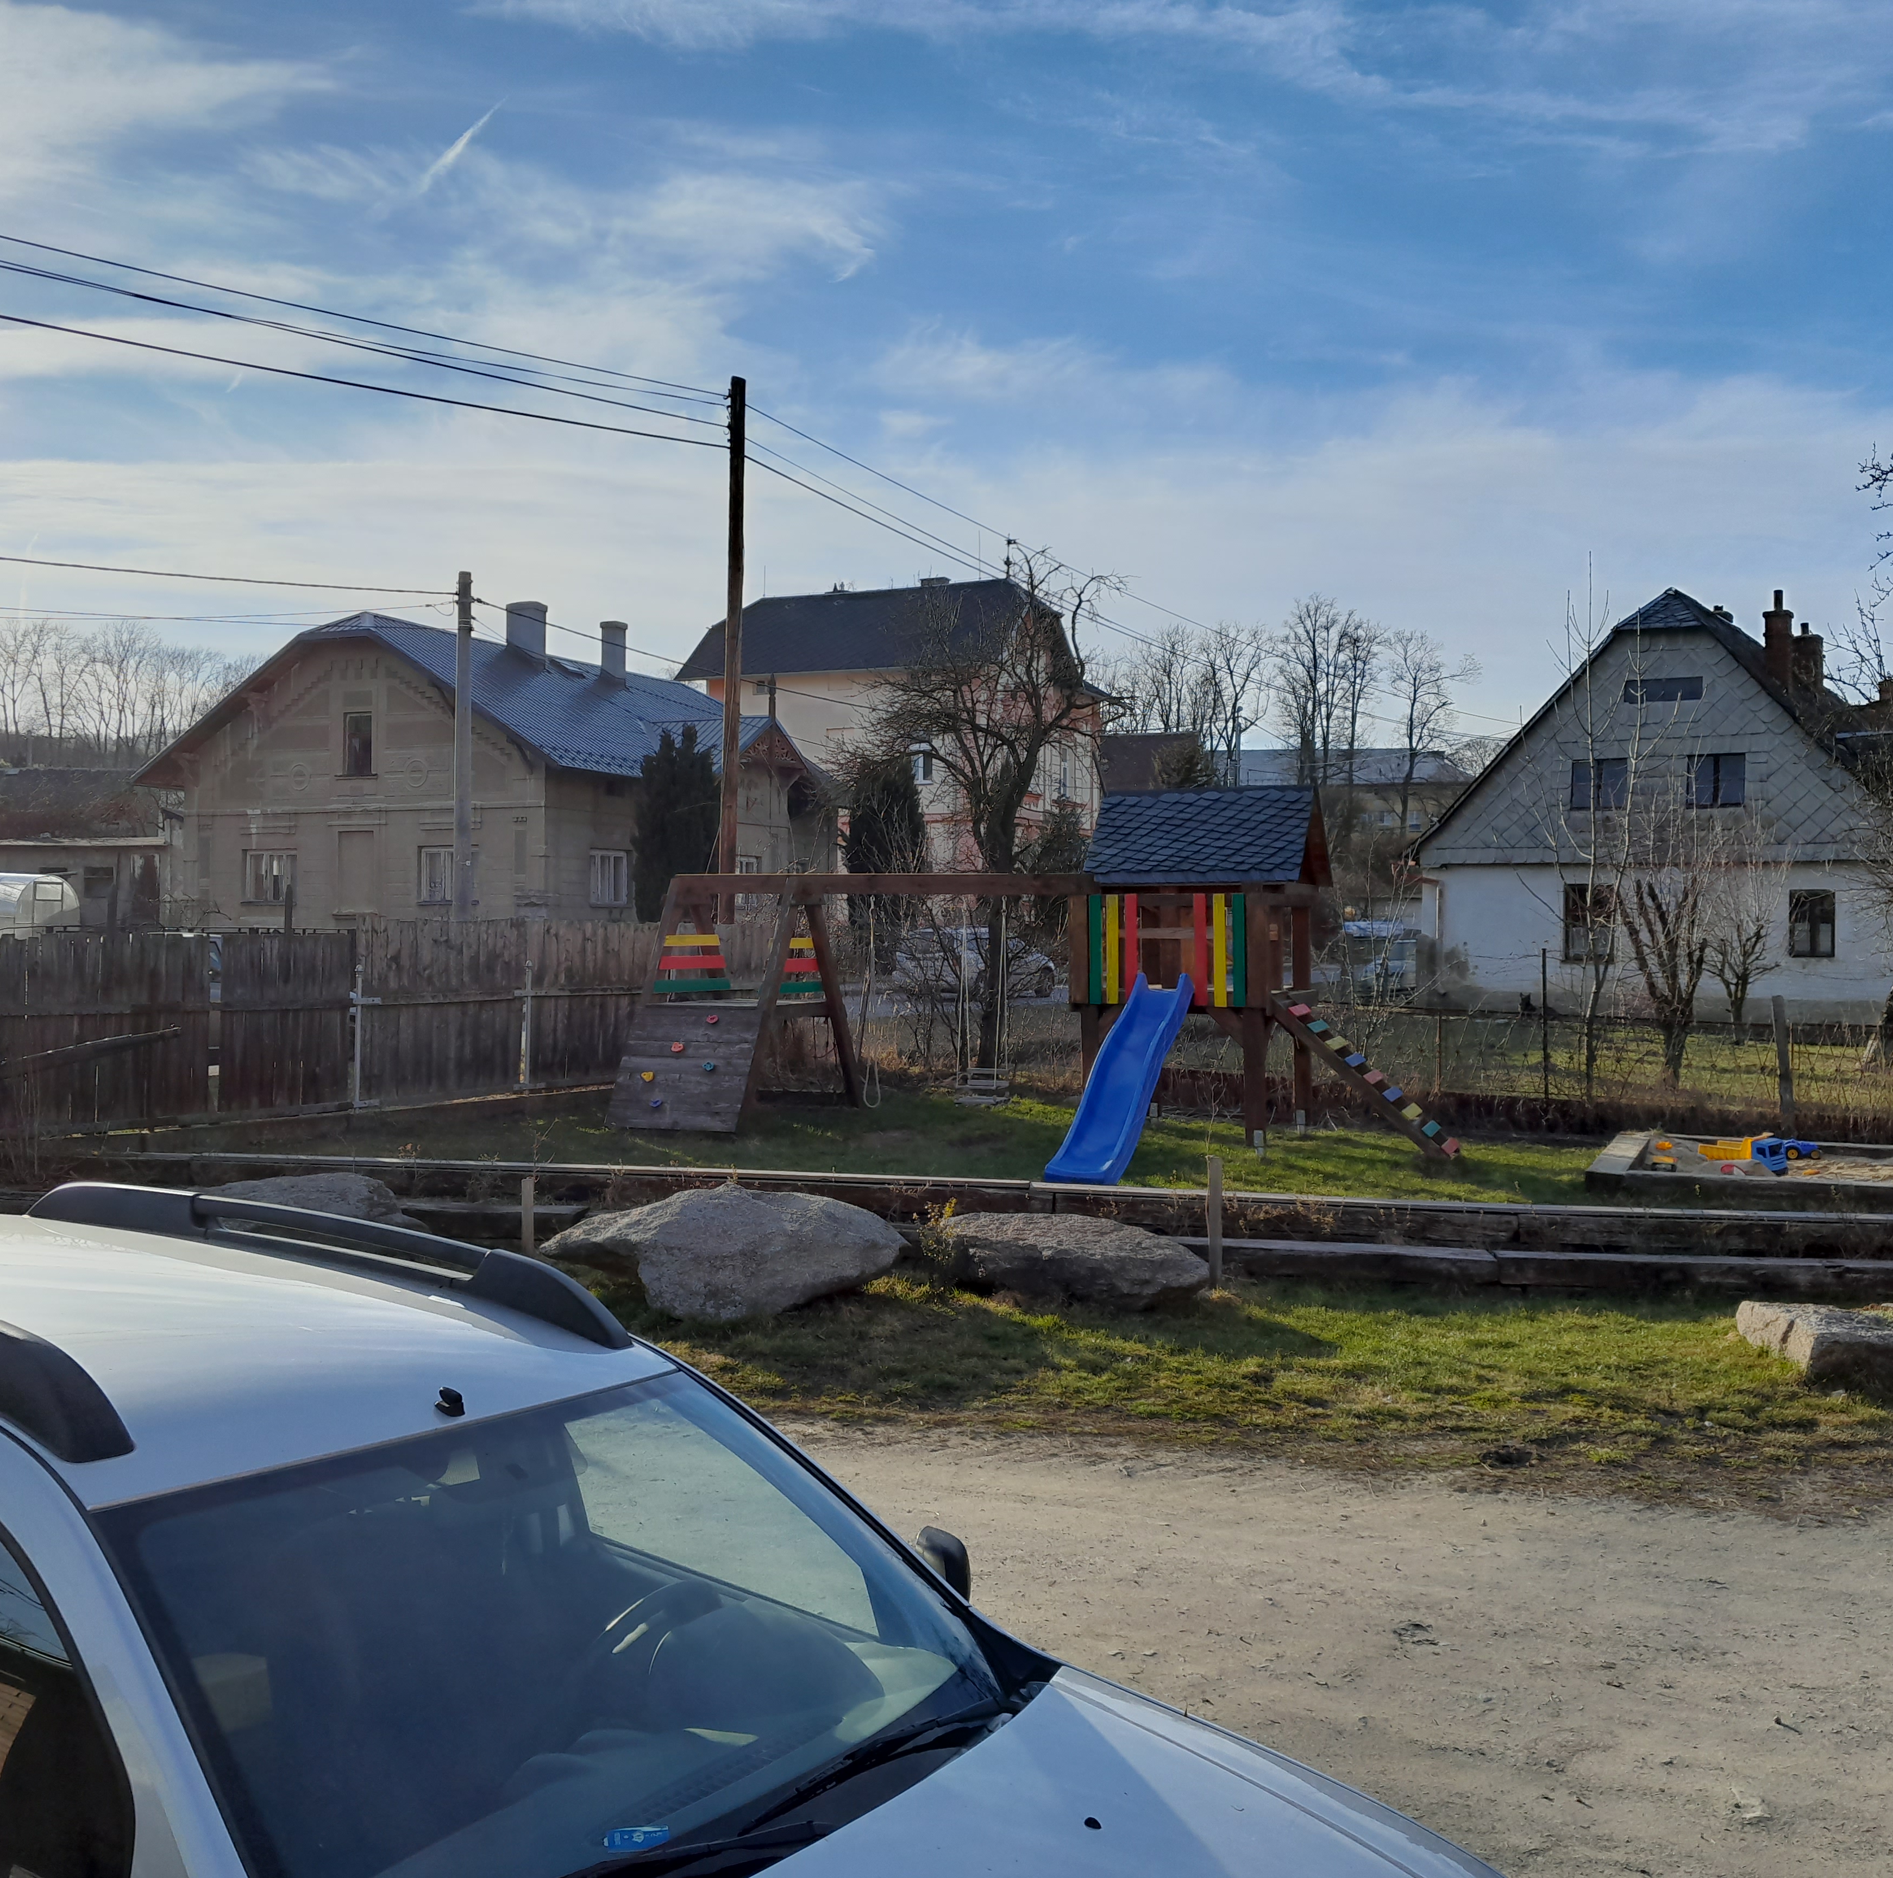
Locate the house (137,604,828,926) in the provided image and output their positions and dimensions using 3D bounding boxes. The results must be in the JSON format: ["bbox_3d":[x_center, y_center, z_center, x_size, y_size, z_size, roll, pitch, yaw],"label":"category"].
[{"bbox_3d":[-10.150,-3.432,47.300,12.500,9.200,14.000,1,0,25],"label":"house"}]

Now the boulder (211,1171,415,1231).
[{"bbox_3d":[-4.100,1.798,12.200,1.450,0.600,0.900,1,0,14],"label":"boulder"}]

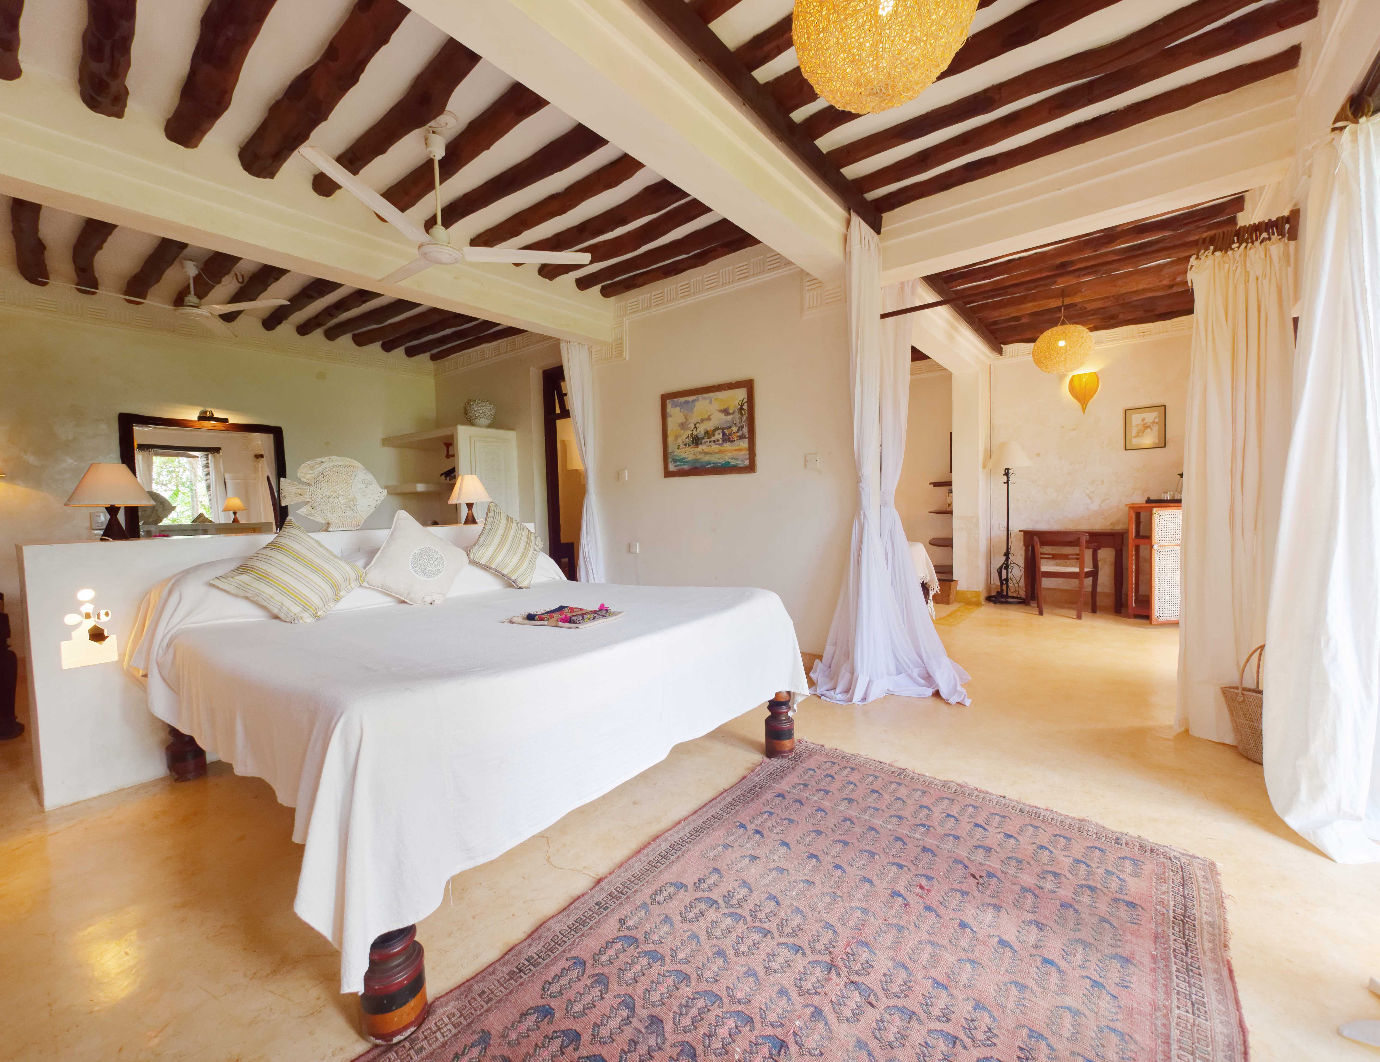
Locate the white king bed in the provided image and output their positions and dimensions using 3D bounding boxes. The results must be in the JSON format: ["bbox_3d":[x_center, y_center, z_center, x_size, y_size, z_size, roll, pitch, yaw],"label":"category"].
[{"bbox_3d":[-0.869,0.589,2.465,2.151,0.891,1.932,1,4,40],"label":"white king bed"}]

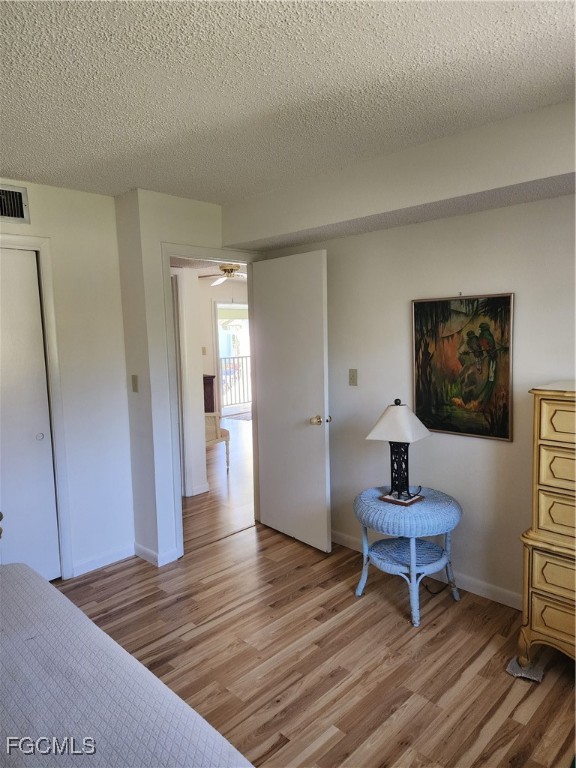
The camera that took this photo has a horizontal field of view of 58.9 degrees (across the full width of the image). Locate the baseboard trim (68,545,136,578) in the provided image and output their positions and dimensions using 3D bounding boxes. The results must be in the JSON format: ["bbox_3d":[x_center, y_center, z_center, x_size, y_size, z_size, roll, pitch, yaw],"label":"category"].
[{"bbox_3d":[-1.215,1.174,3.399,0.018,0.087,0.430,4,8,44],"label":"baseboard trim"}]

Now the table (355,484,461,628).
[{"bbox_3d":[0.673,0.930,2.889,0.595,0.582,0.595,-1,6,0],"label":"table"}]

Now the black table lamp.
[{"bbox_3d":[0.629,0.372,2.855,0.270,0.575,0.270,4,8,40],"label":"black table lamp"}]

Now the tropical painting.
[{"bbox_3d":[0.969,-0.093,2.865,0.593,0.785,0.030,4,8,44],"label":"tropical painting"}]

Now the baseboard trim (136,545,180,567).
[{"bbox_3d":[-0.896,1.155,3.507,0.275,0.087,0.165,4,8,44],"label":"baseboard trim"}]

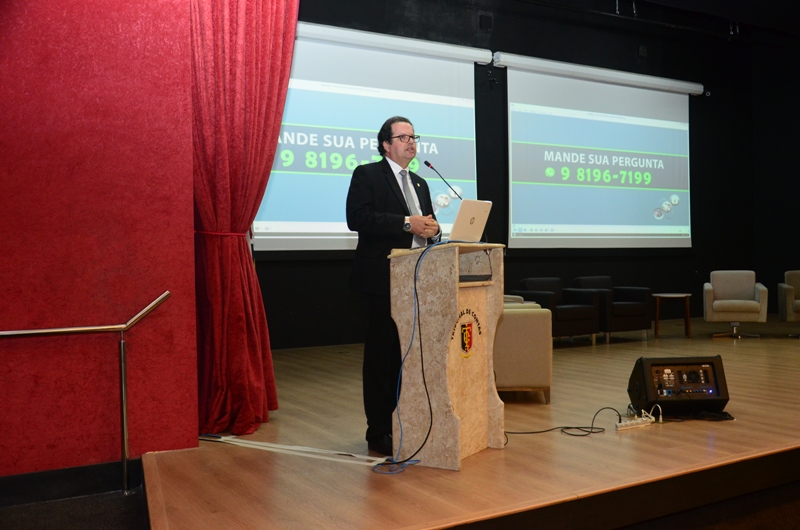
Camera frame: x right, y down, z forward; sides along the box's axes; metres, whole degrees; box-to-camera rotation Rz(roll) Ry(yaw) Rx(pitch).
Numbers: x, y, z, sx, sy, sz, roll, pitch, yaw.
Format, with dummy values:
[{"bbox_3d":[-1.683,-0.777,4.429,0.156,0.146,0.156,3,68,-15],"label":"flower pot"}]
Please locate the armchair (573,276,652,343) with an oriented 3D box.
[{"bbox_3d":[2.500,0.526,9.622,0.748,0.766,0.690,-1,1,-32],"label":"armchair"}]

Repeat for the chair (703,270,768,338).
[{"bbox_3d":[4.158,0.477,9.924,0.690,0.817,0.690,-1,0,18],"label":"chair"}]

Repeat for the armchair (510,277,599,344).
[{"bbox_3d":[1.775,0.538,9.191,0.748,0.766,0.690,-1,1,-32],"label":"armchair"}]

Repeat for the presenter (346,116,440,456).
[{"bbox_3d":[-0.029,0.096,4.244,0.426,1.772,0.528,0,1,40],"label":"presenter"}]

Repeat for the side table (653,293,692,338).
[{"bbox_3d":[3.373,0.629,9.932,0.497,0.533,0.497,-1,0,10],"label":"side table"}]

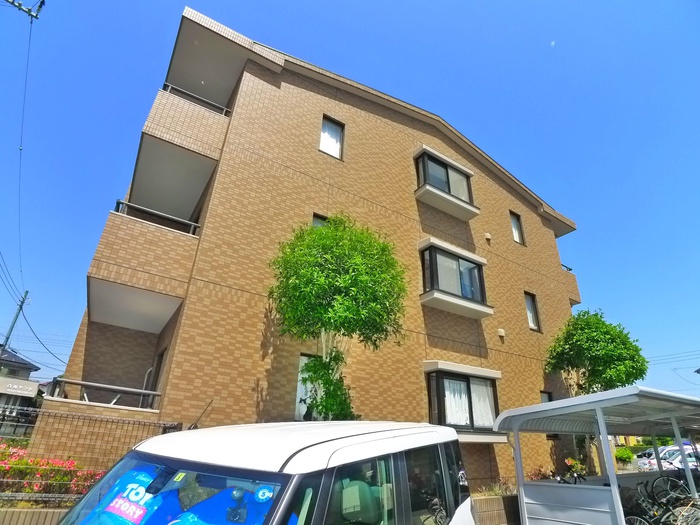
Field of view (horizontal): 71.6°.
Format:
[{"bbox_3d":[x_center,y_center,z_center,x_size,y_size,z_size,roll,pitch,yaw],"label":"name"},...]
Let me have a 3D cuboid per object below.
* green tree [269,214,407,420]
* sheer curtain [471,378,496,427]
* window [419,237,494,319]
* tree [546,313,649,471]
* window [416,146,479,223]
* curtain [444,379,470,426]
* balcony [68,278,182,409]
[{"bbox_3d":[-0.226,1.050,7.573,2.300,4.100,2.200,18,-30,-27],"label":"green tree"},{"bbox_3d":[2.765,2.923,10.066,0.700,1.000,0.100,18,-30,-27],"label":"sheer curtain"},{"bbox_3d":[2.471,0.420,11.267,1.880,1.520,0.480,18,-30,-27],"label":"window"},{"bbox_3d":[5.241,2.694,10.442,2.350,3.900,2.200,18,-30,-27],"label":"tree"},{"bbox_3d":[2.537,-2.029,12.703,1.880,1.500,0.480,18,-30,-27],"label":"window"},{"bbox_3d":[2.141,2.775,9.639,0.700,1.000,0.100,18,-30,-27],"label":"curtain"},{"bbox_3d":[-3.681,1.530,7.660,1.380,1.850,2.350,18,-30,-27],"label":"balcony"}]

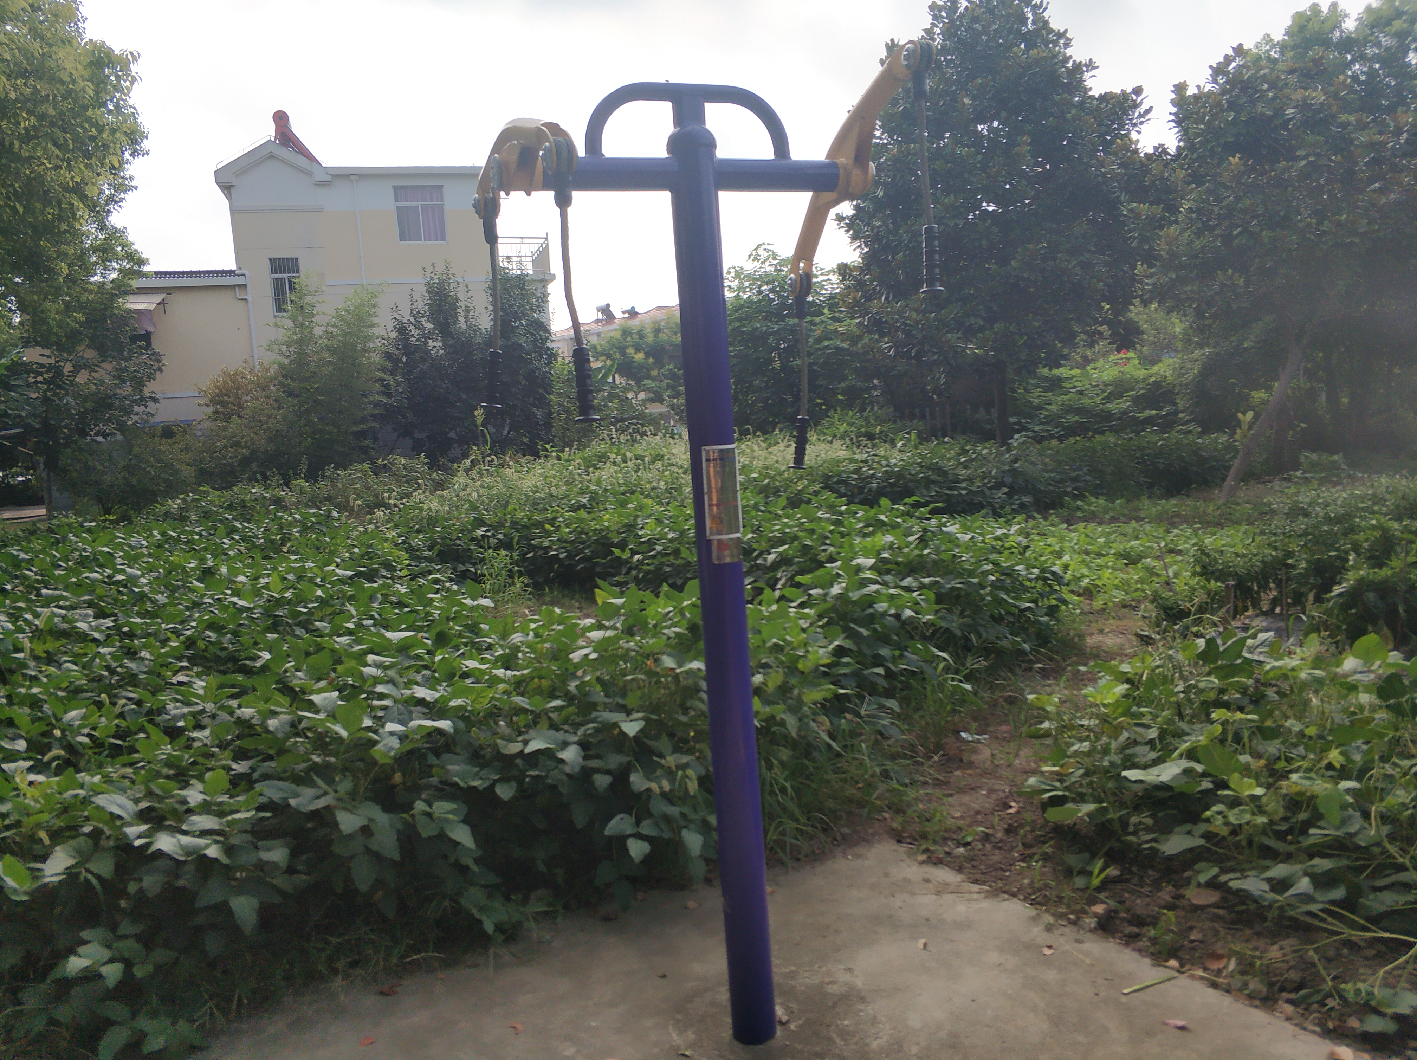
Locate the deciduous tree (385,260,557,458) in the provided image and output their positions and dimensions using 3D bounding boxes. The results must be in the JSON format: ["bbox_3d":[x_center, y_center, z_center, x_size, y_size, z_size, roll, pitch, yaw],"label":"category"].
[{"bbox_3d":[-4.613,-2.813,22.226,3.300,5.000,3.100,-4,5,0],"label":"deciduous tree"}]

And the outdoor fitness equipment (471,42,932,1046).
[{"bbox_3d":[0.032,0.110,2.790,0.980,2.450,0.900,-6,6,-20],"label":"outdoor fitness equipment"}]

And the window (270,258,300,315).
[{"bbox_3d":[-12.309,-7.113,32.200,0.790,1.630,0.130,-6,5,-18],"label":"window"}]

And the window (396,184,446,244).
[{"bbox_3d":[-8.712,-9.570,33.500,1.460,1.700,0.130,-6,5,-18],"label":"window"}]

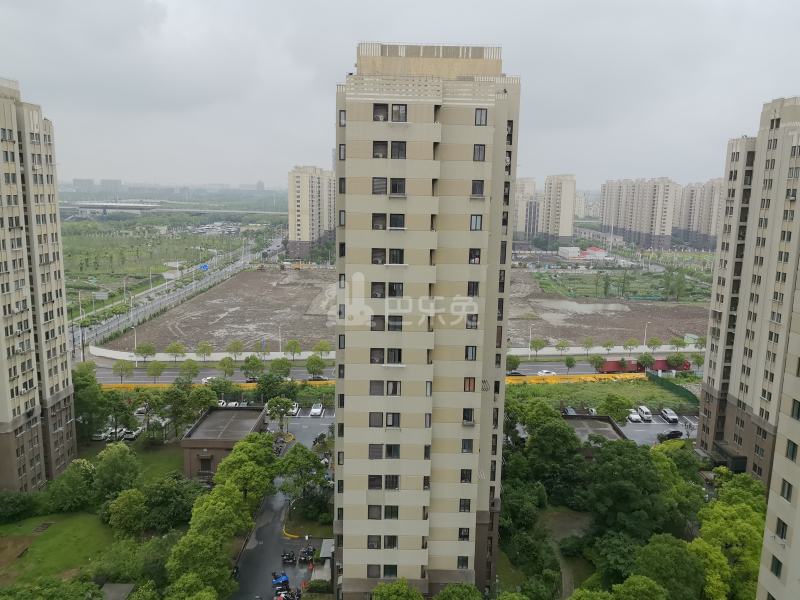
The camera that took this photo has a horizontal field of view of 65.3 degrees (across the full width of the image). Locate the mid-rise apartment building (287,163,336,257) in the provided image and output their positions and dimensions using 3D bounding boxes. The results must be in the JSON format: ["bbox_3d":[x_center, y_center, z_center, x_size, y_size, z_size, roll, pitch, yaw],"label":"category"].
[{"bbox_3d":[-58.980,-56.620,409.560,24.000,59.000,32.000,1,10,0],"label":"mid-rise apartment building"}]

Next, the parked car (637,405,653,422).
[{"bbox_3d":[49.396,23.005,126.050,1.680,1.880,4.100,1,10,-1],"label":"parked car"}]

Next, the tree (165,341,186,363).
[{"bbox_3d":[-58.618,13.569,162.747,5.347,5.745,5.347,1,10,0],"label":"tree"}]

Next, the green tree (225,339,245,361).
[{"bbox_3d":[-42.688,13.068,161.656,4.500,5.910,4.500,1,10,0],"label":"green tree"}]

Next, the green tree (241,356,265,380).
[{"bbox_3d":[-34.040,16.110,143.690,5.070,7.100,5.070,1,10,0],"label":"green tree"}]

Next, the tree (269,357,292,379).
[{"bbox_3d":[-27.997,16.632,145.972,5.240,6.460,5.240,1,10,0],"label":"tree"}]

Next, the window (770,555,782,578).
[{"bbox_3d":[26.379,18.687,43.647,0.150,1.300,1.100,1,10,-2],"label":"window"}]

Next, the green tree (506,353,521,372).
[{"bbox_3d":[27.420,16.320,151.240,4.000,6.370,4.000,1,10,0],"label":"green tree"}]

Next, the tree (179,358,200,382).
[{"bbox_3d":[-48.050,16.283,142.465,4.600,5.770,4.600,1,10,0],"label":"tree"}]

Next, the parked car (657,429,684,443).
[{"bbox_3d":[51.427,25.347,118.345,4.600,1.500,1.800,-1,10,-14],"label":"parked car"}]

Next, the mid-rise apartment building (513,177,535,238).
[{"bbox_3d":[112.520,-81.933,578.653,22.000,60.000,18.000,1,10,0],"label":"mid-rise apartment building"}]

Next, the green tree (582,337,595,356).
[{"bbox_3d":[52.917,12.973,174.520,3.200,5.600,3.200,1,10,0],"label":"green tree"}]

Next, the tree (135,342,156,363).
[{"bbox_3d":[-66.197,13.807,161.860,5.318,5.285,5.318,1,10,0],"label":"tree"}]

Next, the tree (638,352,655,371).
[{"bbox_3d":[62.675,16.458,157.789,3.869,6.295,3.869,1,10,0],"label":"tree"}]

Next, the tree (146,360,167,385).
[{"bbox_3d":[-55.906,16.880,142.437,4.337,6.095,4.337,1,10,0],"label":"tree"}]

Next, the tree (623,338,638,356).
[{"bbox_3d":[65.100,13.341,175.292,4.200,5.100,4.200,1,10,0],"label":"tree"}]

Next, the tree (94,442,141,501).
[{"bbox_3d":[-41.394,24.746,90.912,6.265,8.320,6.265,1,10,0],"label":"tree"}]

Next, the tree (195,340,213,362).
[{"bbox_3d":[-49.990,13.580,159.230,4.340,6.220,4.340,1,10,0],"label":"tree"}]

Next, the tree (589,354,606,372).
[{"bbox_3d":[48.900,16.490,153.830,4.190,5.950,4.190,1,10,0],"label":"tree"}]

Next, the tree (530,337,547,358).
[{"bbox_3d":[38.532,13.386,174.106,4.464,5.995,4.464,1,10,0],"label":"tree"}]

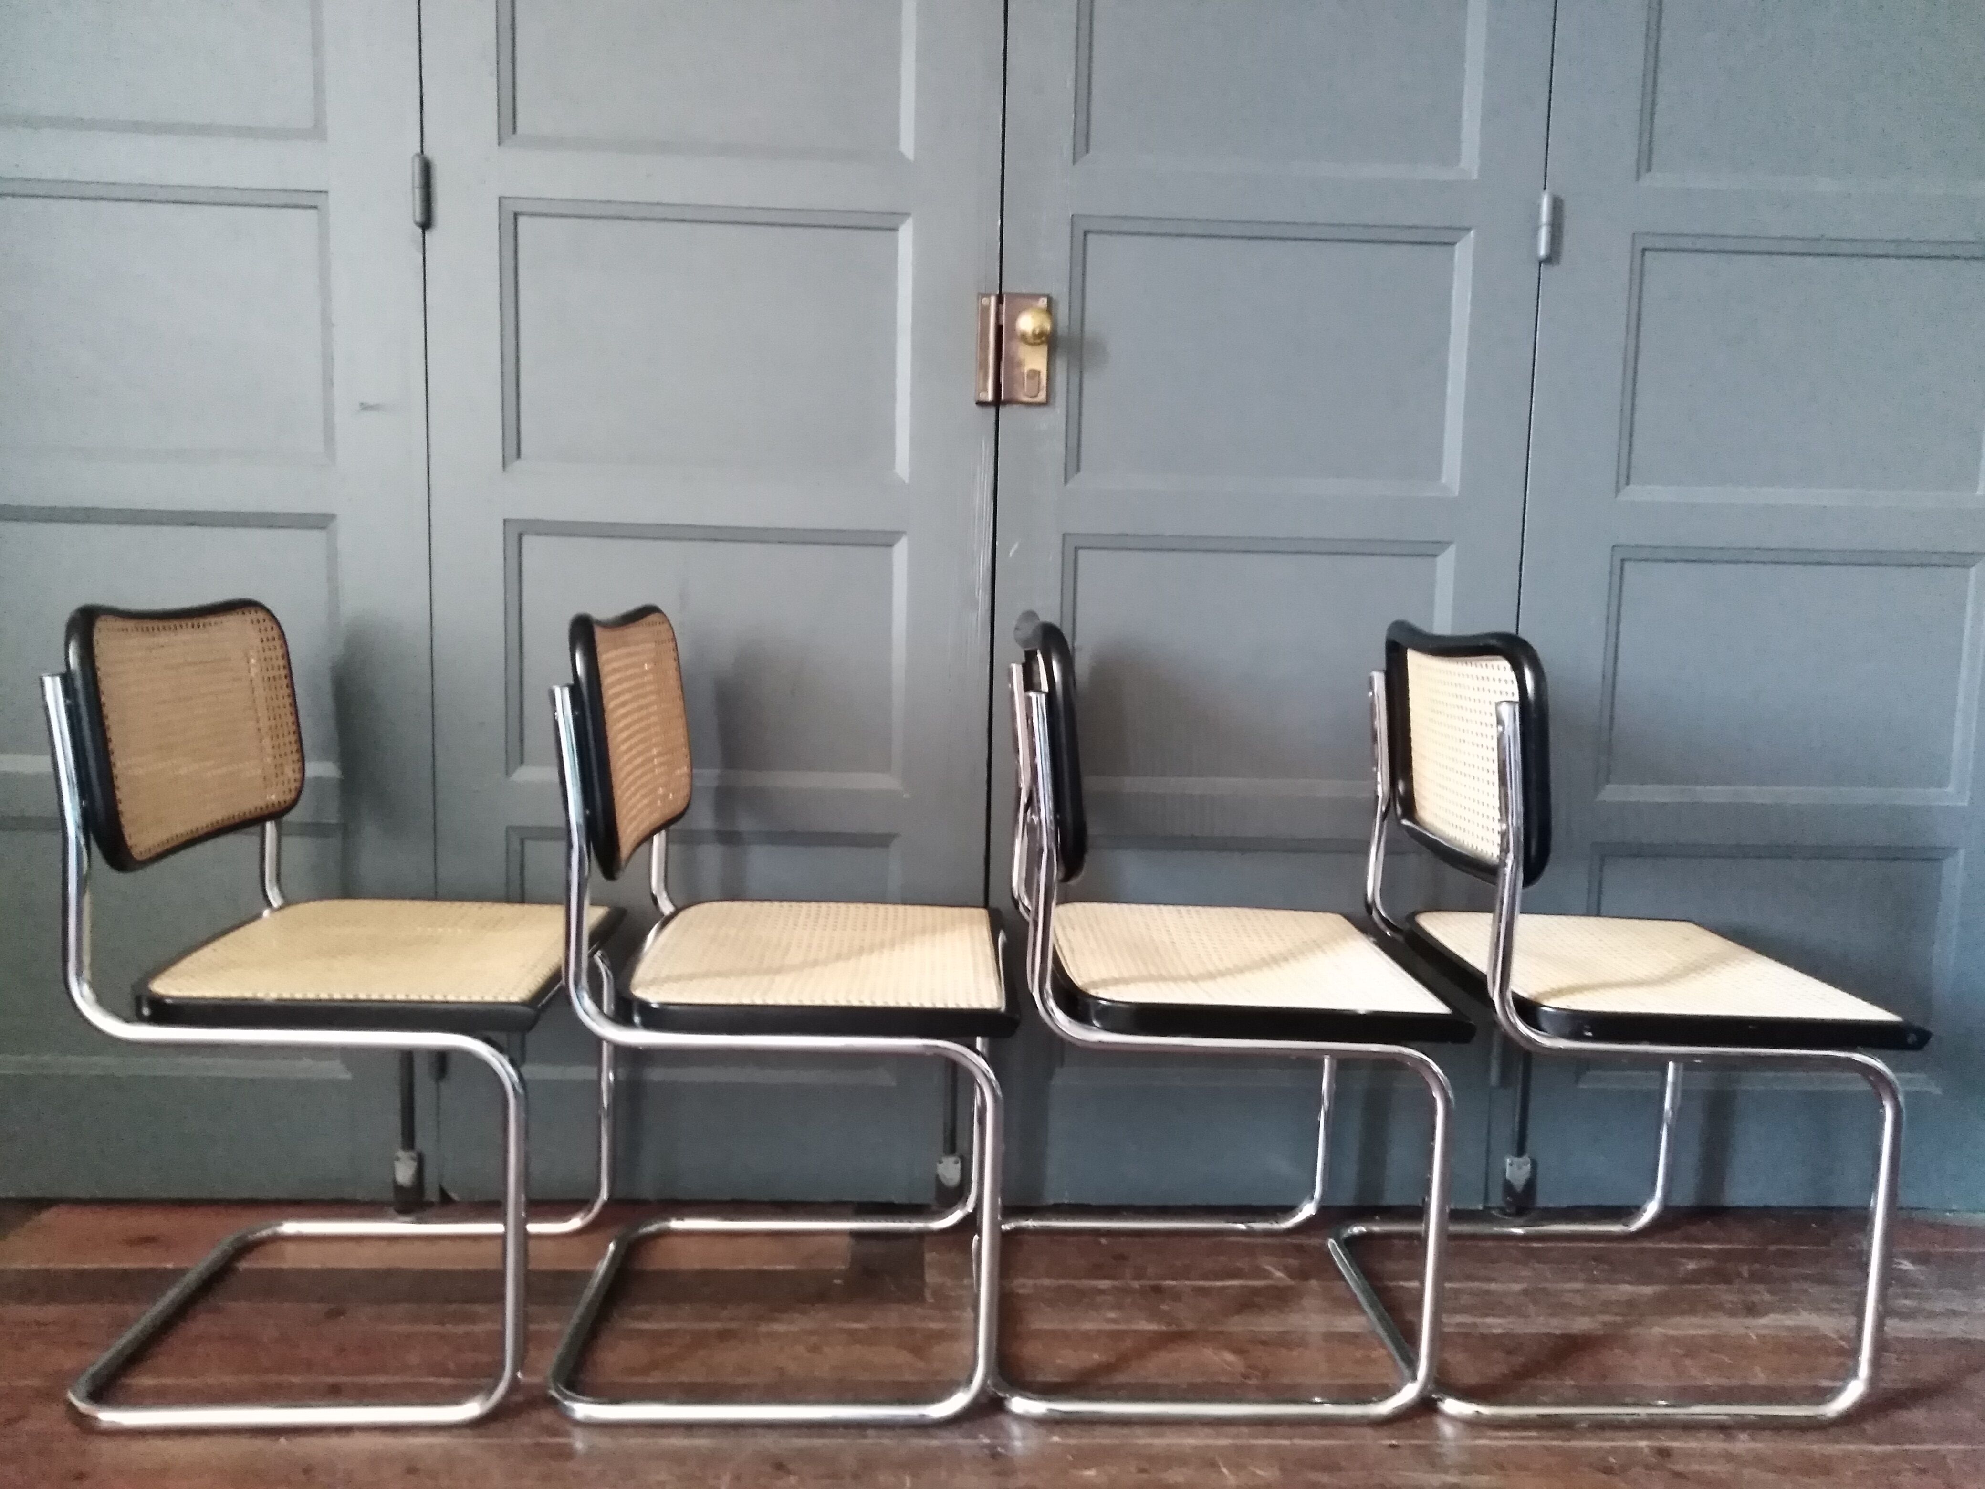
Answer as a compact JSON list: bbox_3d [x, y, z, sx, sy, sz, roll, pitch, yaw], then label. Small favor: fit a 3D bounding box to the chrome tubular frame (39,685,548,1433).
[{"bbox_3d":[-0.721,0.293,1.643,0.491,0.766,0.465,1,6,-3],"label":"chrome tubular frame"}]

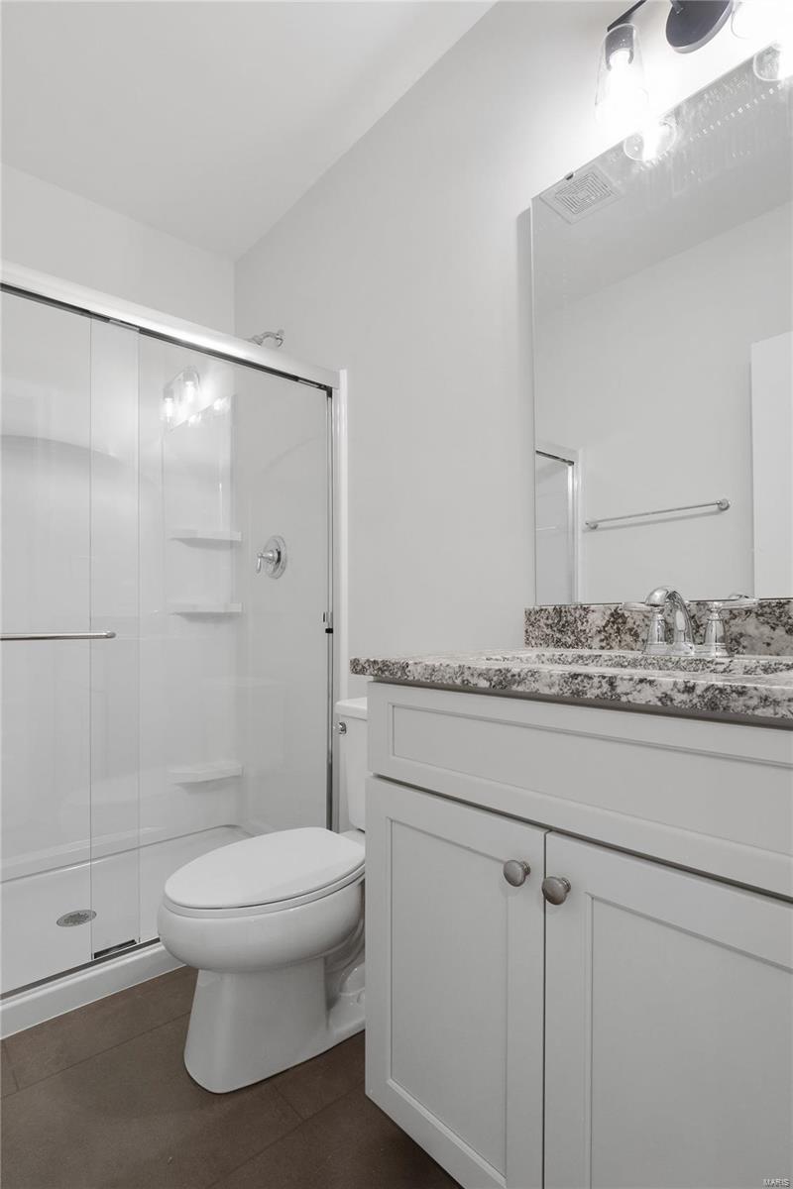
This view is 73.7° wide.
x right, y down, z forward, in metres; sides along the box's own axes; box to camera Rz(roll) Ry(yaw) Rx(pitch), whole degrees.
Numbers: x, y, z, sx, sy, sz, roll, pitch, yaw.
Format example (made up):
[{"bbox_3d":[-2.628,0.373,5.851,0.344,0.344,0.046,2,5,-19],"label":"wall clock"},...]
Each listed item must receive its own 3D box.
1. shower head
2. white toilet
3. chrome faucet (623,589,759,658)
[{"bbox_3d":[-0.582,-1.083,2.258,0.195,0.130,0.080,3,-4,-44],"label":"shower head"},{"bbox_3d":[-0.239,0.714,1.430,0.730,0.760,0.425,3,-4,-44],"label":"white toilet"},{"bbox_3d":[0.511,0.051,0.970,0.175,0.130,0.235,3,-4,-44],"label":"chrome faucet"}]

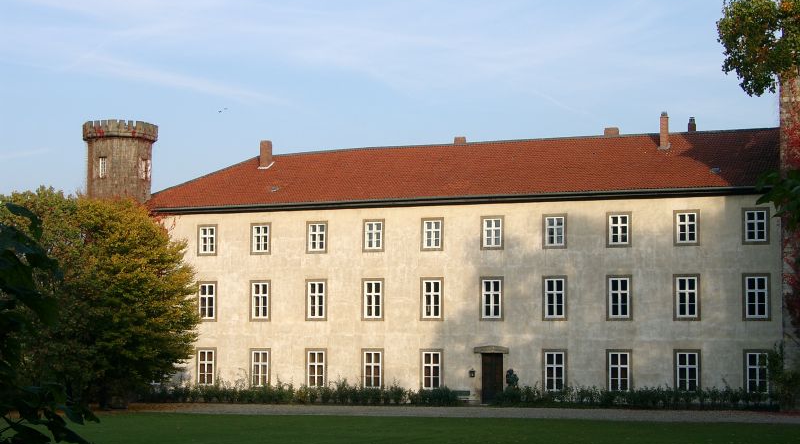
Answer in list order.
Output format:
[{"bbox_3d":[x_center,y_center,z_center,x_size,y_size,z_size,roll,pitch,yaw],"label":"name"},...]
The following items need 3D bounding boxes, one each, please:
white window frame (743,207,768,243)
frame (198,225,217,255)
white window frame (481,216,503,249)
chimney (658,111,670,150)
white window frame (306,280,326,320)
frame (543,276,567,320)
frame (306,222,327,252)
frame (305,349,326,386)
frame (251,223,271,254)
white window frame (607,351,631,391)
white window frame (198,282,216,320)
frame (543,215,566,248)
[{"bbox_3d":[19.542,0.251,81.276,1.382,1.983,0.200,-2,-5,22],"label":"white window frame"},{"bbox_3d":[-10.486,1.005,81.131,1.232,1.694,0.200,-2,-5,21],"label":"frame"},{"bbox_3d":[4.981,0.580,79.713,1.329,1.812,0.200,-2,-5,23],"label":"white window frame"},{"bbox_3d":[15.774,-5.430,88.245,0.550,2.347,0.550,-2,-5,22],"label":"chimney"},{"bbox_3d":[-4.694,4.407,83.456,1.329,2.325,0.200,-2,-5,23],"label":"white window frame"},{"bbox_3d":[8.918,4.410,85.239,1.396,2.532,0.200,-2,-5,22],"label":"frame"},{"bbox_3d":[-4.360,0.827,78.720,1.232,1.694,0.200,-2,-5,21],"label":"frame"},{"bbox_3d":[-5.090,8.907,90.550,1.356,2.314,0.200,-2,-5,22],"label":"frame"},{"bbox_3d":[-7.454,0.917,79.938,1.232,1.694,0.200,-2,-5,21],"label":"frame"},{"bbox_3d":[11.366,7.721,76.410,1.329,2.209,0.200,-2,-5,23],"label":"white window frame"},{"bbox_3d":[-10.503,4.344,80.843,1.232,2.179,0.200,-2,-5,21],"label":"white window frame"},{"bbox_3d":[8.207,0.484,78.363,1.329,1.812,0.200,-2,-5,23],"label":"frame"}]

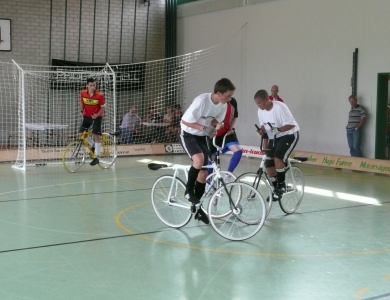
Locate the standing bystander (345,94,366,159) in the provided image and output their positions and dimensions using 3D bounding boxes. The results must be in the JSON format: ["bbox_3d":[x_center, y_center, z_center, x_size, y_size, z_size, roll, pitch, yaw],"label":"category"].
[{"bbox_3d":[3.662,-0.436,14.500,0.480,1.630,0.360,4,7,37],"label":"standing bystander"}]

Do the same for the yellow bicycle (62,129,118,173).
[{"bbox_3d":[-2.196,-0.100,13.341,0.450,1.080,1.620,5,7,38],"label":"yellow bicycle"}]

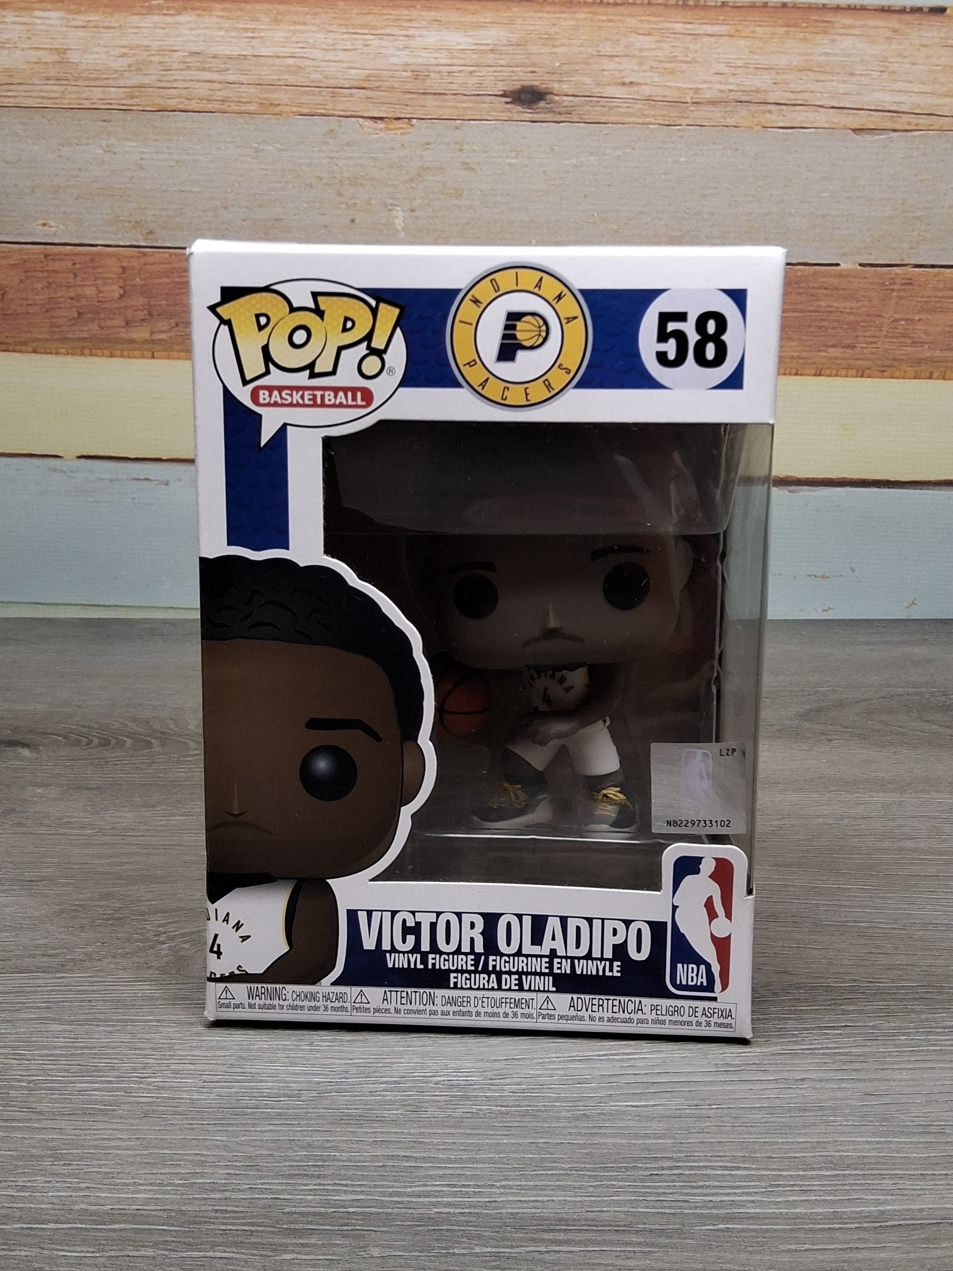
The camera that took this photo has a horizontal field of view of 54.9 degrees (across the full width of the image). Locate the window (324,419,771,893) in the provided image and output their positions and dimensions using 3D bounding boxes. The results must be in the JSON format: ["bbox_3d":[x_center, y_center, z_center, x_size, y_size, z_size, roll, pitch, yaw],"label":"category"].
[{"bbox_3d":[0.014,0.005,0.191,0.088,0.097,0.012,1,6,2],"label":"window"}]

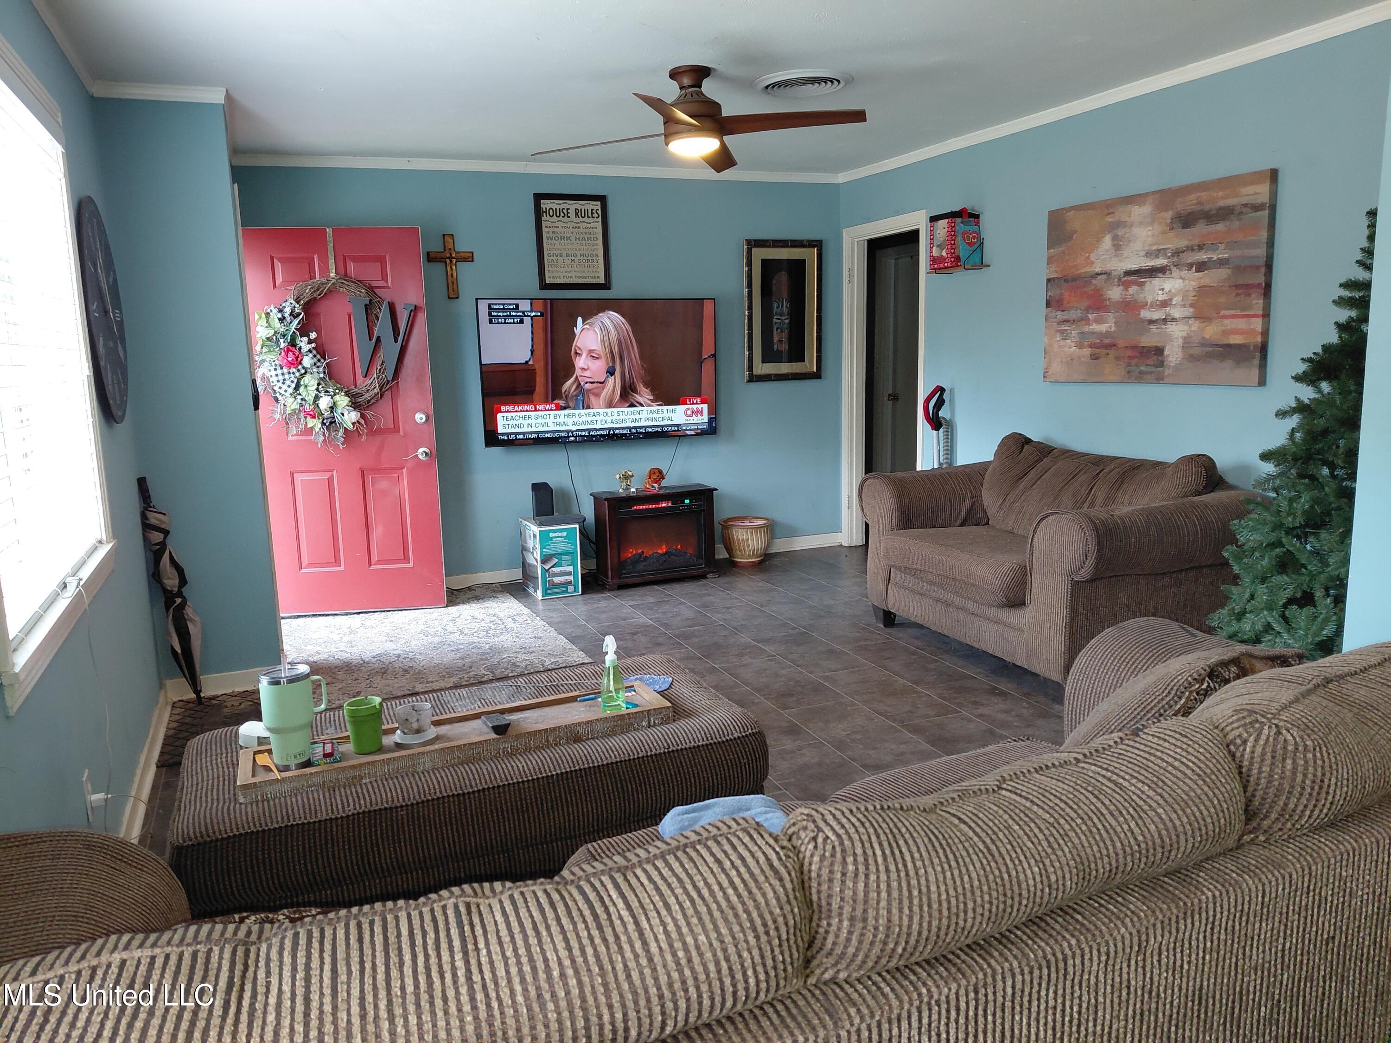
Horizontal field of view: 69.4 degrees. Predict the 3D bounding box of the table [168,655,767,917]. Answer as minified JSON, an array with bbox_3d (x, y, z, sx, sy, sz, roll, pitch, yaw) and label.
[{"bbox_3d":[-0.553,0.726,2.573,1.330,0.460,0.680,-6,10,-22],"label":"table"}]

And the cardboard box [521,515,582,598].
[{"bbox_3d":[-0.847,0.202,5.860,0.236,0.412,0.399,-6,11,-24],"label":"cardboard box"}]

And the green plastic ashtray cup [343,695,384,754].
[{"bbox_3d":[-0.756,0.469,2.301,0.085,0.111,0.085,-6,10,-22],"label":"green plastic ashtray cup"}]

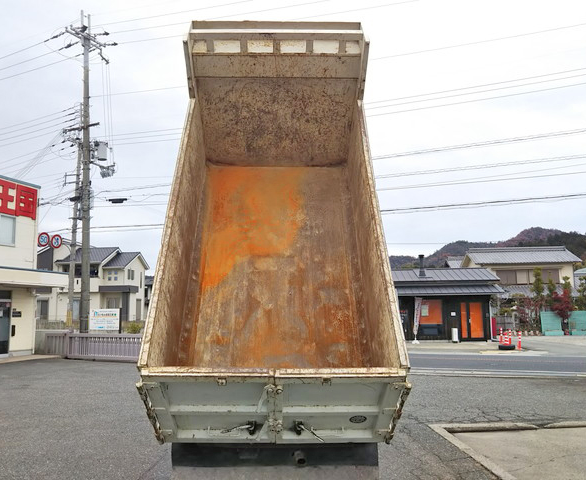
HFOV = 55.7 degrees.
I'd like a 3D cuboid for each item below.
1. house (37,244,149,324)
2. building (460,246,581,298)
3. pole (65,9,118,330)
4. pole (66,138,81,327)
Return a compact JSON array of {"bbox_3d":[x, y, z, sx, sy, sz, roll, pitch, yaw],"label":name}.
[{"bbox_3d":[-21.800,4.732,59.693,10.400,8.200,9.400,0,-7,0],"label":"house"},{"bbox_3d":[19.700,4.452,49.139,8.400,7.400,8.400,-2,-8,11],"label":"building"},{"bbox_3d":[-8.050,-2.323,22.193,0.900,13.800,1.800,-4,-8,27],"label":"pole"},{"bbox_3d":[-10.350,0.062,26.519,0.400,10.100,0.400,-3,-8,20],"label":"pole"}]

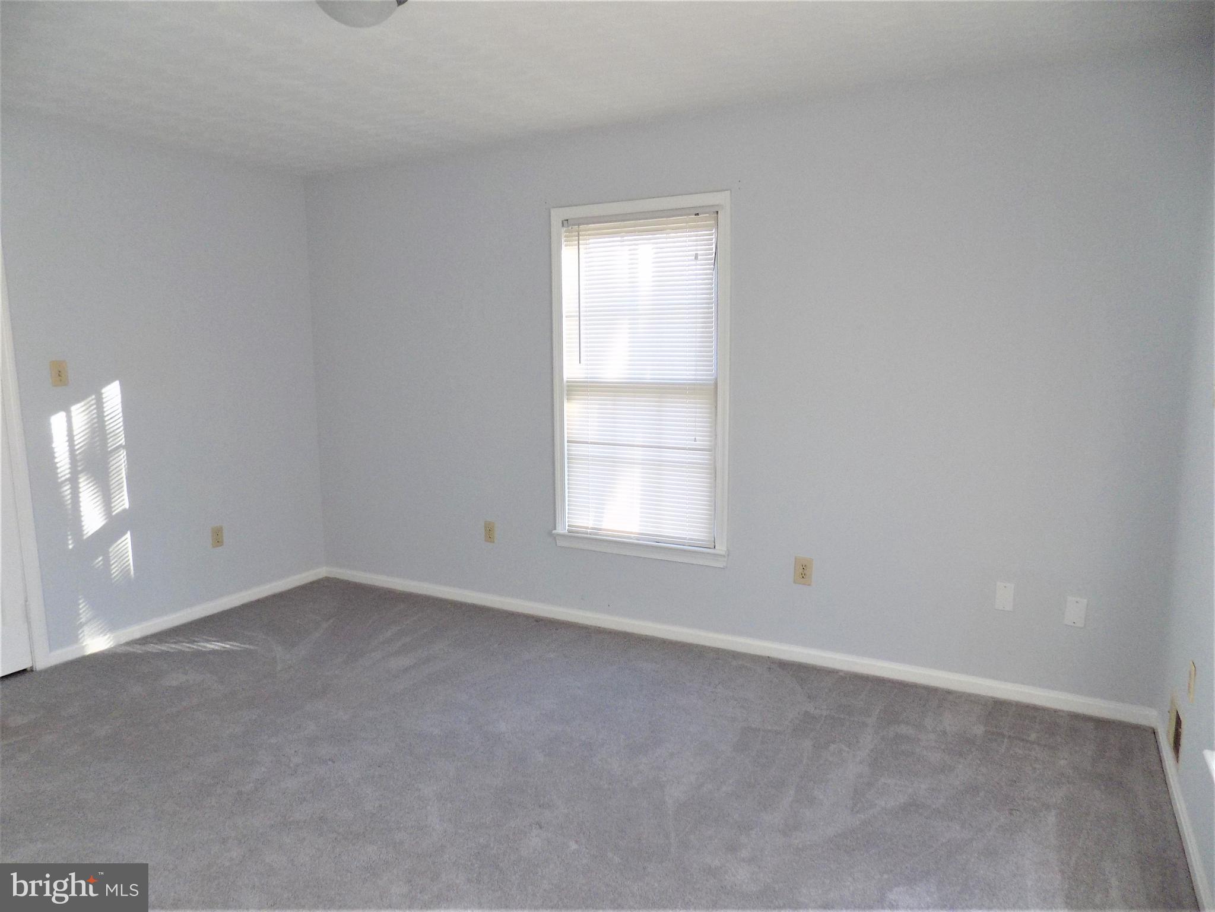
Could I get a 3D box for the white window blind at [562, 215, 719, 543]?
[{"bbox_3d":[0.150,-0.355,3.882,0.805,1.549,0.040,4,9,28],"label":"white window blind"}]

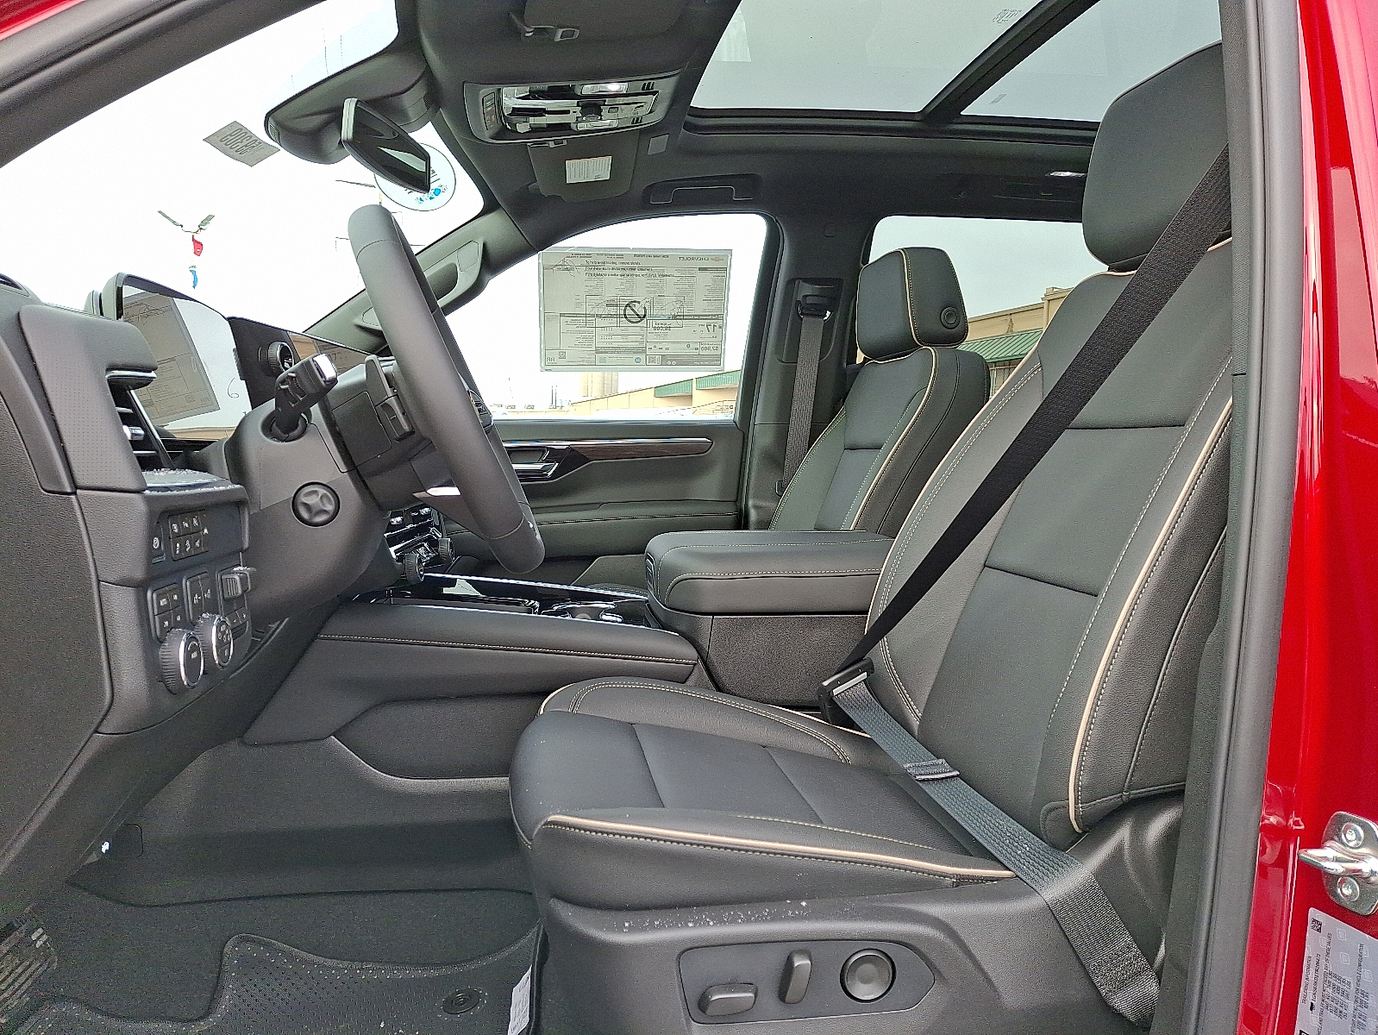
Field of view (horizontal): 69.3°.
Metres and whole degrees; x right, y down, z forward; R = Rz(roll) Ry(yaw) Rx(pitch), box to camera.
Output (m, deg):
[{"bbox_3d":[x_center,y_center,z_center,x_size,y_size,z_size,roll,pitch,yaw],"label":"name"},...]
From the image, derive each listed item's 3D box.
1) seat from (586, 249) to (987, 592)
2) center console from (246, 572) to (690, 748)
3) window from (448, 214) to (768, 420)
[{"bbox_3d":[0.096,-0.009,1.857,0.750,0.960,0.550,-1,6,-7],"label":"seat"},{"bbox_3d":[-0.271,0.175,1.407,0.560,0.165,0.370,-1,6,-7],"label":"center console"},{"bbox_3d":[-0.207,-0.436,2.224,0.755,0.460,0.060,-1,23,-7],"label":"window"}]

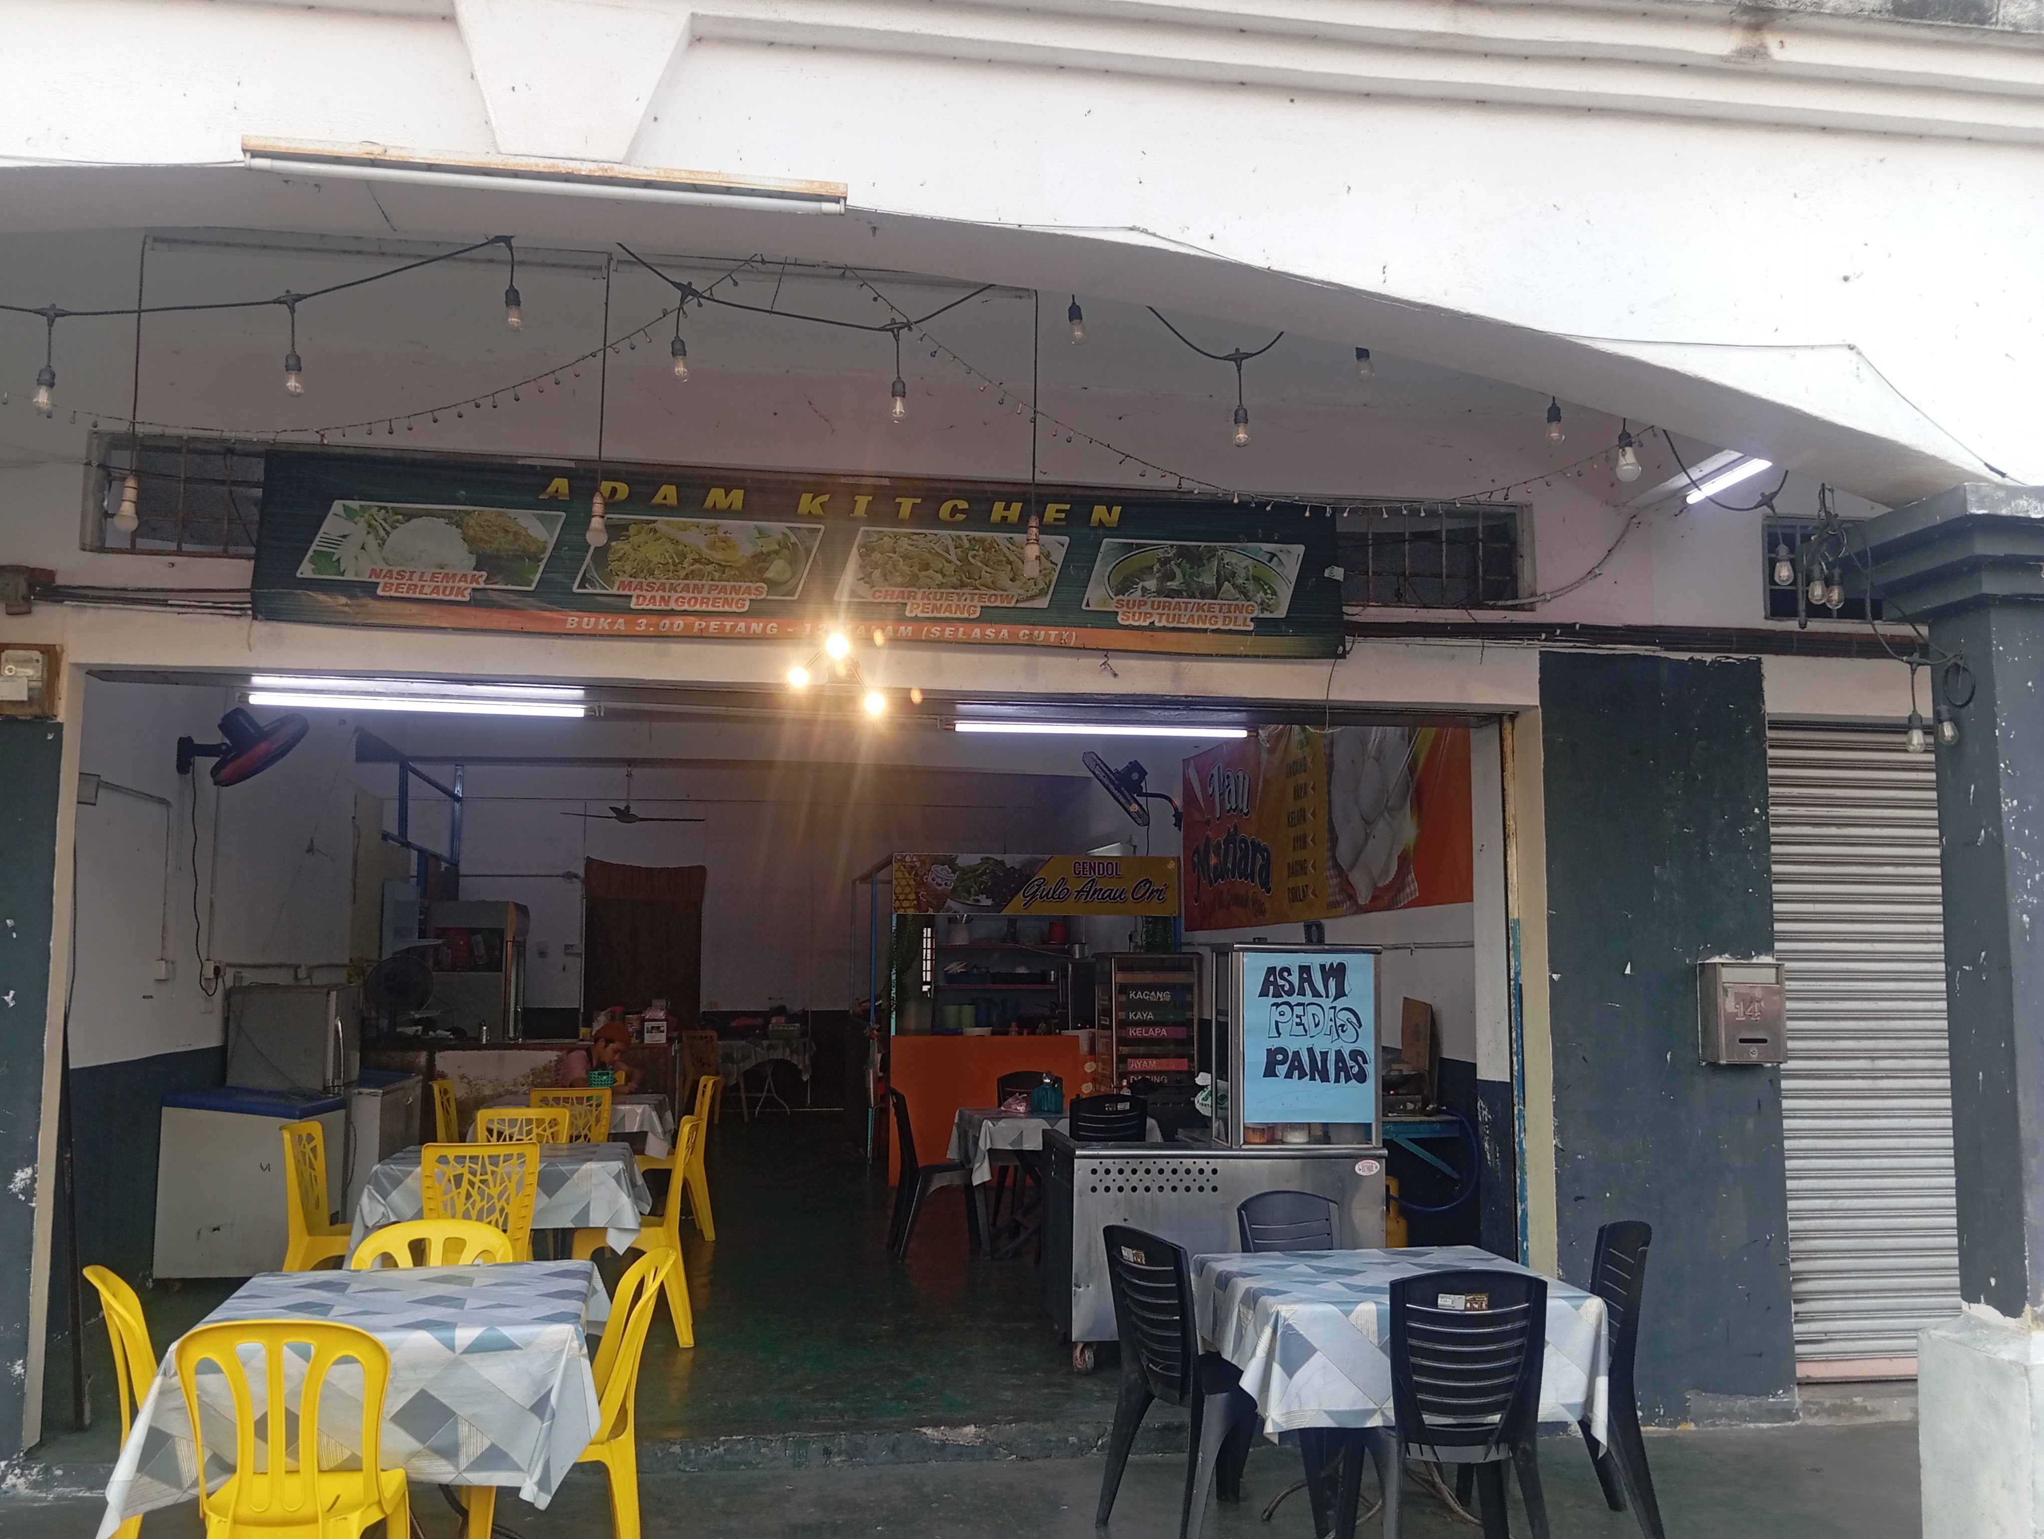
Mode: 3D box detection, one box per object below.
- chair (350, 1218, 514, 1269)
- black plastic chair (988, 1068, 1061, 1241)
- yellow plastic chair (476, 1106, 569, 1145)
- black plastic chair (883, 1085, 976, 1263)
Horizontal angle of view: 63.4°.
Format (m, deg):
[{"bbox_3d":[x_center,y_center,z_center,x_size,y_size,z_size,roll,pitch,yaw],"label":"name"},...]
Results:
[{"bbox_3d":[-1.793,1.790,4.868,0.480,0.830,0.520,1,-6,-8],"label":"chair"},{"bbox_3d":[0.090,2.201,9.520,0.460,0.870,0.540,1,-6,-10],"label":"black plastic chair"},{"bbox_3d":[-2.154,1.892,6.980,0.440,0.860,0.500,1,-6,-8],"label":"yellow plastic chair"},{"bbox_3d":[-0.438,2.077,8.558,0.520,0.860,0.450,1,-6,-8],"label":"black plastic chair"}]

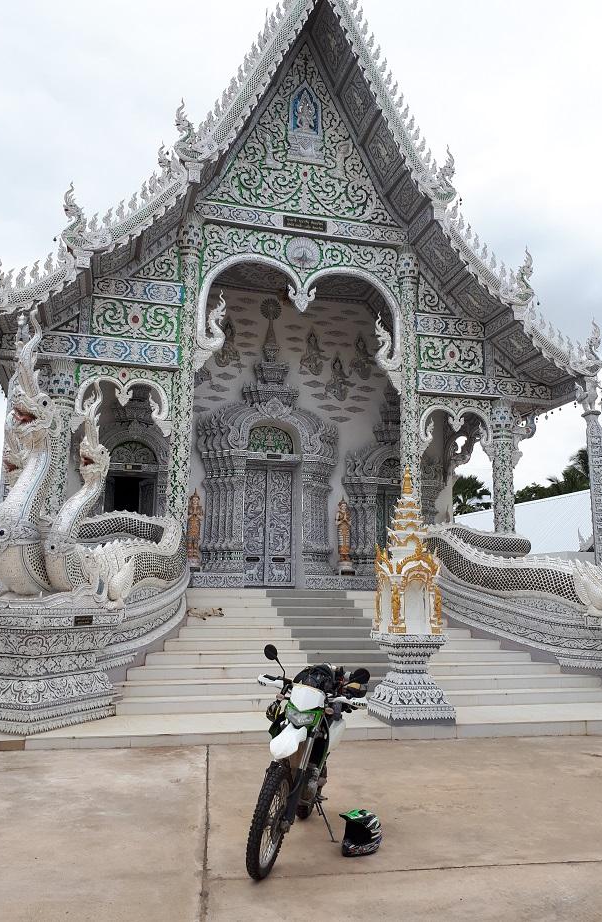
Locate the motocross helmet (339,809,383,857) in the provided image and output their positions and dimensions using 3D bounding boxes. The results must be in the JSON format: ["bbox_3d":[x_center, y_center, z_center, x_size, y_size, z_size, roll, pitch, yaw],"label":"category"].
[{"bbox_3d":[0.393,2.471,4.832,0.335,0.270,0.250,8,-12,-35],"label":"motocross helmet"}]

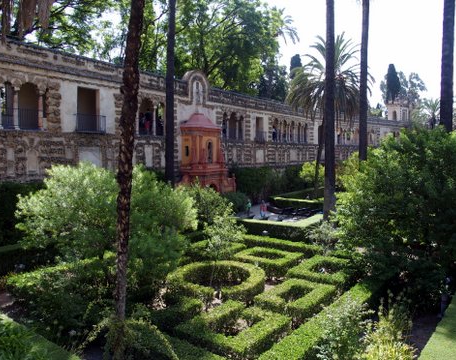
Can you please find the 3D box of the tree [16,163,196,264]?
[{"bbox_3d":[-6.364,1.800,20.173,8.700,5.310,7.300,-1,4,-17],"label":"tree"}]

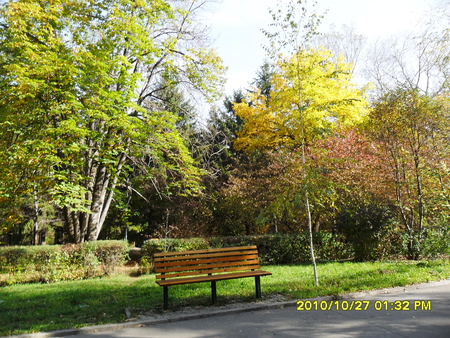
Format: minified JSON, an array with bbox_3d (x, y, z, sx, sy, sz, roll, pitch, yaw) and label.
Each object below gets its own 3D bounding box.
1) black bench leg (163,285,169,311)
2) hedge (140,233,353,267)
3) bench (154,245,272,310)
[{"bbox_3d":[-0.936,2.066,5.613,0.065,0.380,0.070,1,-8,-20],"label":"black bench leg"},{"bbox_3d":[0.675,2.406,10.490,5.984,0.900,1.000,-1,-8,-6],"label":"hedge"},{"bbox_3d":[-0.192,1.833,5.953,1.899,0.870,0.581,1,-8,-20],"label":"bench"}]

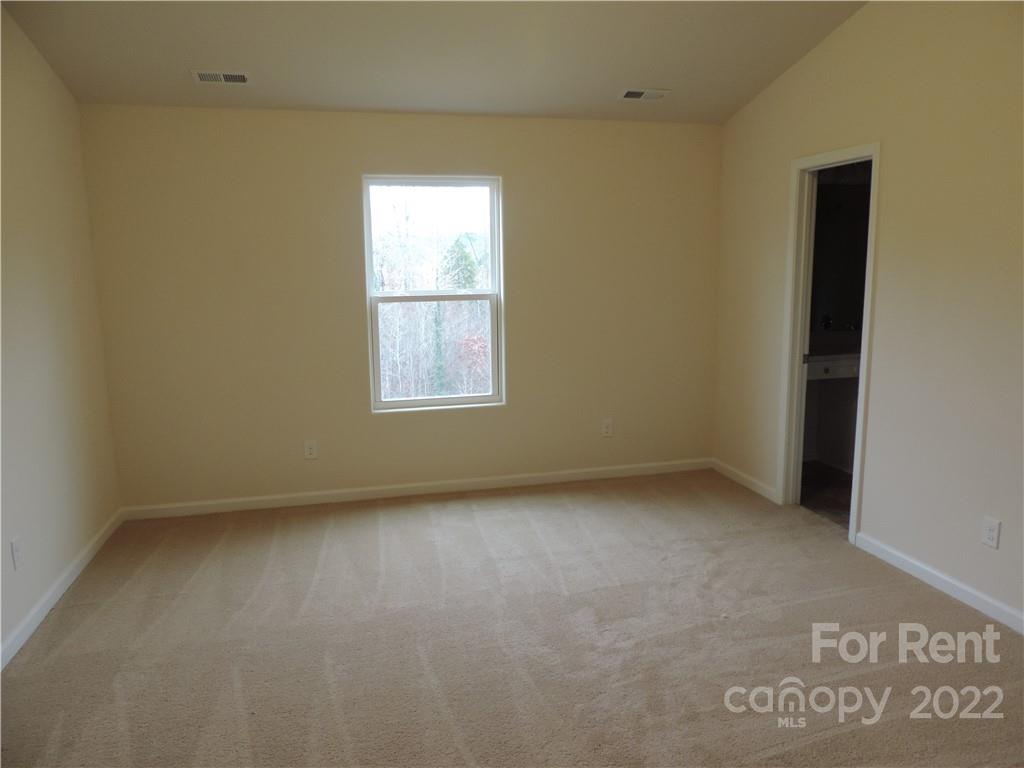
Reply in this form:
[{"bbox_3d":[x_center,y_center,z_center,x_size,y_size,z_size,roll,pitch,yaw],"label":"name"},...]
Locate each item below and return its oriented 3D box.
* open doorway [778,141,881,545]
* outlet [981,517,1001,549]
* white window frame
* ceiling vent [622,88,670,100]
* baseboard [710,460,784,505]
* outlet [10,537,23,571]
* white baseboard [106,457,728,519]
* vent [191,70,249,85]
[{"bbox_3d":[1.807,-0.216,3.993,0.140,2.084,0.706,-3,10,-13],"label":"open doorway"},{"bbox_3d":[2.029,0.629,3.003,0.010,0.117,0.072,-3,10,-13],"label":"outlet"},{"bbox_3d":[-0.498,-0.583,4.651,0.878,1.486,0.100,-3,10,-13],"label":"white window frame"},{"bbox_3d":[0.830,-1.772,4.367,0.280,0.018,0.135,-3,-4,-13],"label":"ceiling vent"},{"bbox_3d":[1.591,0.655,4.881,0.015,0.080,0.829,-3,10,-13],"label":"baseboard"},{"bbox_3d":[-2.052,0.701,2.941,0.010,0.117,0.072,-3,10,-13],"label":"outlet"},{"bbox_3d":[-0.448,0.700,4.824,3.980,0.080,0.016,-3,10,-13],"label":"white baseboard"},{"bbox_3d":[-1.560,-1.637,3.816,0.280,0.018,0.135,-3,-4,-13],"label":"vent"}]

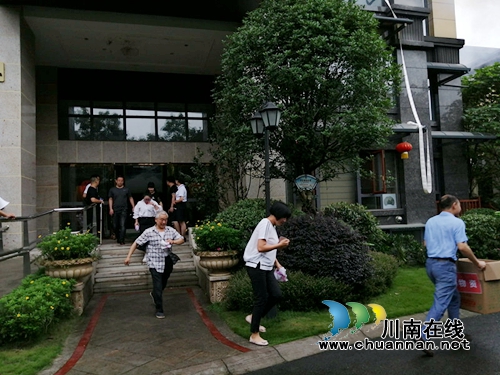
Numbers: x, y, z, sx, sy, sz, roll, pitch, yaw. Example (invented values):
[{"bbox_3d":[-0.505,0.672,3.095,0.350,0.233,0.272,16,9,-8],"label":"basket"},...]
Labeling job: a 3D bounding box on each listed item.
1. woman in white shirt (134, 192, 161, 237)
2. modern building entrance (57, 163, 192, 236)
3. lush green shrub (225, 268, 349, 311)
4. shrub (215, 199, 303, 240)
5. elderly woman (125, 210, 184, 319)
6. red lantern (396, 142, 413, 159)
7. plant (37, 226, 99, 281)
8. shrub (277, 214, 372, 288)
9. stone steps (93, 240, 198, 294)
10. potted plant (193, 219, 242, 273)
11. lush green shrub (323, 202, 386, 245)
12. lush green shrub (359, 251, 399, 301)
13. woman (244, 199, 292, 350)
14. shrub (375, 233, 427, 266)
[{"bbox_3d":[-2.238,0.895,8.200,0.550,1.500,0.420,-2,-3,-9],"label":"woman in white shirt"},{"bbox_3d":[-3.717,0.361,11.300,3.900,2.250,0.500,-2,-3,-15],"label":"modern building entrance"},{"bbox_3d":[0.569,1.533,5.700,1.800,0.620,0.900,-2,-3,-15],"label":"lush green shrub"},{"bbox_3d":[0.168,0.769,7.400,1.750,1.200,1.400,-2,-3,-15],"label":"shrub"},{"bbox_3d":[-1.432,1.162,5.631,0.850,1.580,0.520,-1,-3,-19],"label":"elderly woman"},{"bbox_3d":[3.991,-0.956,9.700,0.410,0.420,0.410,-2,-3,0],"label":"red lantern"},{"bbox_3d":[-2.916,1.055,6.000,0.860,0.860,0.860,-2,-3,-9],"label":"plant"},{"bbox_3d":[1.274,1.107,6.600,1.650,1.200,1.500,-3,-3,17],"label":"shrub"},{"bbox_3d":[-2.232,1.735,8.413,2.100,0.770,1.450,-2,-3,-9],"label":"stone steps"},{"bbox_3d":[-0.558,1.031,6.450,0.820,0.880,0.820,-2,-3,-9],"label":"potted plant"},{"bbox_3d":[2.211,1.057,8.100,1.450,1.250,1.350,-3,-3,17],"label":"lush green shrub"},{"bbox_3d":[2.089,1.436,6.200,0.750,0.760,0.750,-2,-3,-15],"label":"lush green shrub"},{"bbox_3d":[0.180,0.939,4.100,0.500,1.570,0.460,-3,-3,16],"label":"woman"},{"bbox_3d":[3.447,1.397,8.600,1.150,0.780,0.850,-2,-3,-15],"label":"shrub"}]

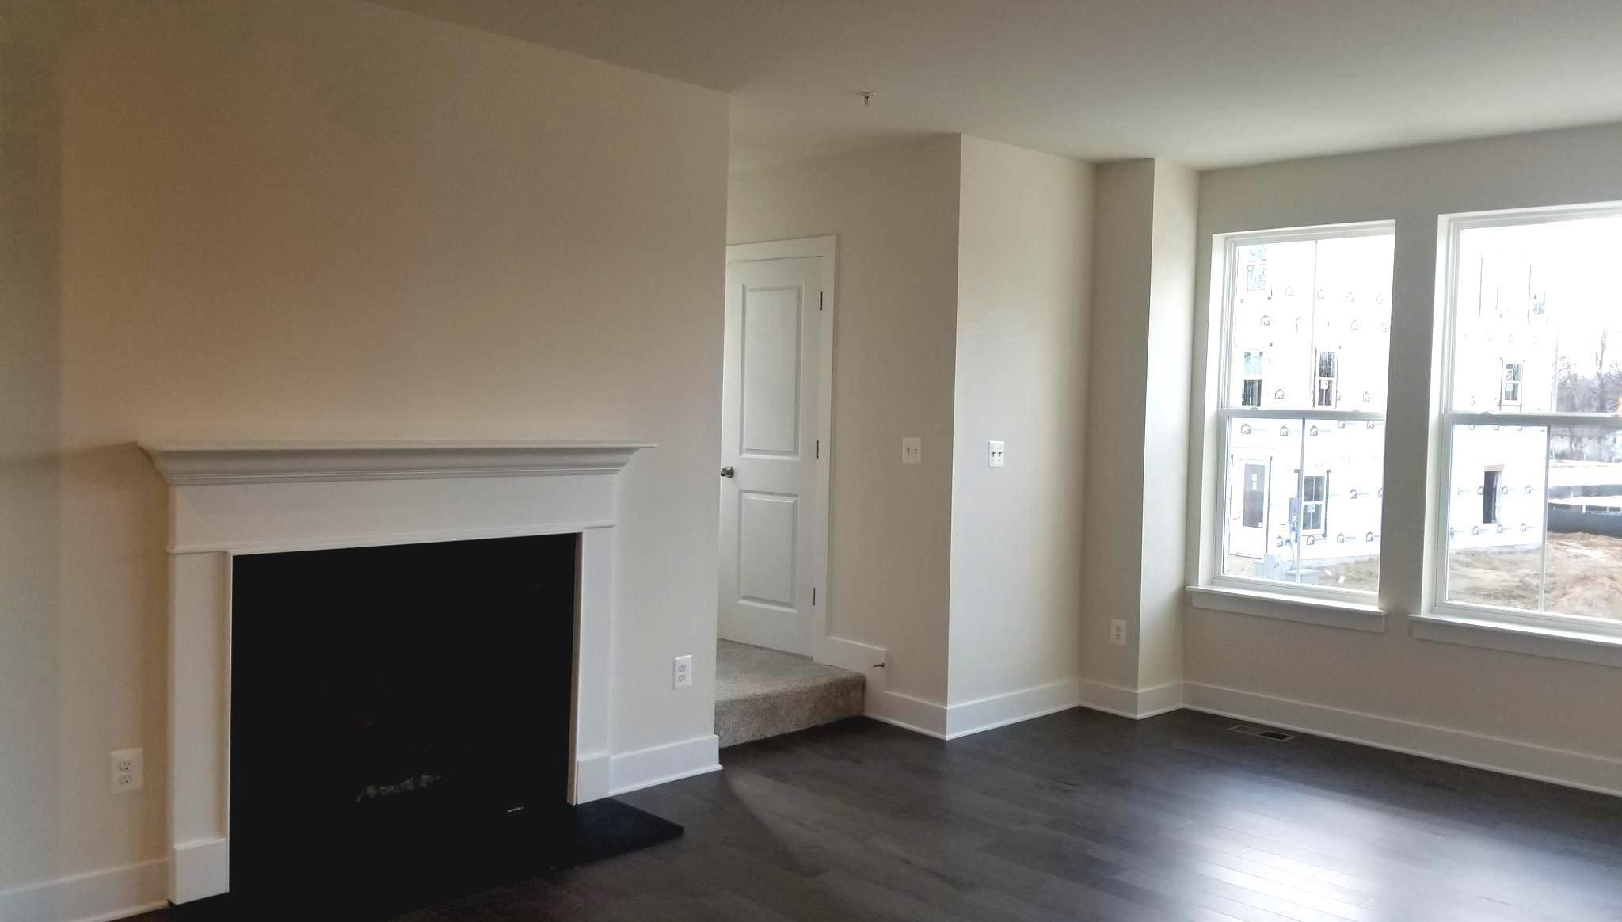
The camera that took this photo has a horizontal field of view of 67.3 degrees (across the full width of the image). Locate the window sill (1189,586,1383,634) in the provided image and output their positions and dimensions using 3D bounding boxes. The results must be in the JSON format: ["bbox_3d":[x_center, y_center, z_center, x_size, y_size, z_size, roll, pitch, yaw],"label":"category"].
[{"bbox_3d":[2.277,0.706,5.850,0.120,0.094,0.973,-1,3,-43],"label":"window sill"}]

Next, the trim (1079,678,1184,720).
[{"bbox_3d":[1.632,1.184,6.186,0.384,0.140,0.375,-1,3,-43],"label":"trim"}]

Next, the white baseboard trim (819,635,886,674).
[{"bbox_3d":[0.222,0.956,5.936,0.020,0.147,0.412,-1,3,-43],"label":"white baseboard trim"}]

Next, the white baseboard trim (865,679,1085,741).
[{"bbox_3d":[0.807,1.173,6.048,1.029,0.140,0.556,-1,3,-43],"label":"white baseboard trim"}]

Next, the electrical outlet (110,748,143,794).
[{"bbox_3d":[-1.940,0.886,3.464,0.080,0.122,0.010,-1,3,-43],"label":"electrical outlet"}]

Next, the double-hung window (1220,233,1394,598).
[{"bbox_3d":[2.374,-0.222,5.859,0.100,1.757,0.886,-1,3,-43],"label":"double-hung window"}]

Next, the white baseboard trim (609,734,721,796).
[{"bbox_3d":[-0.562,1.195,4.811,0.547,0.141,0.020,-1,3,-43],"label":"white baseboard trim"}]

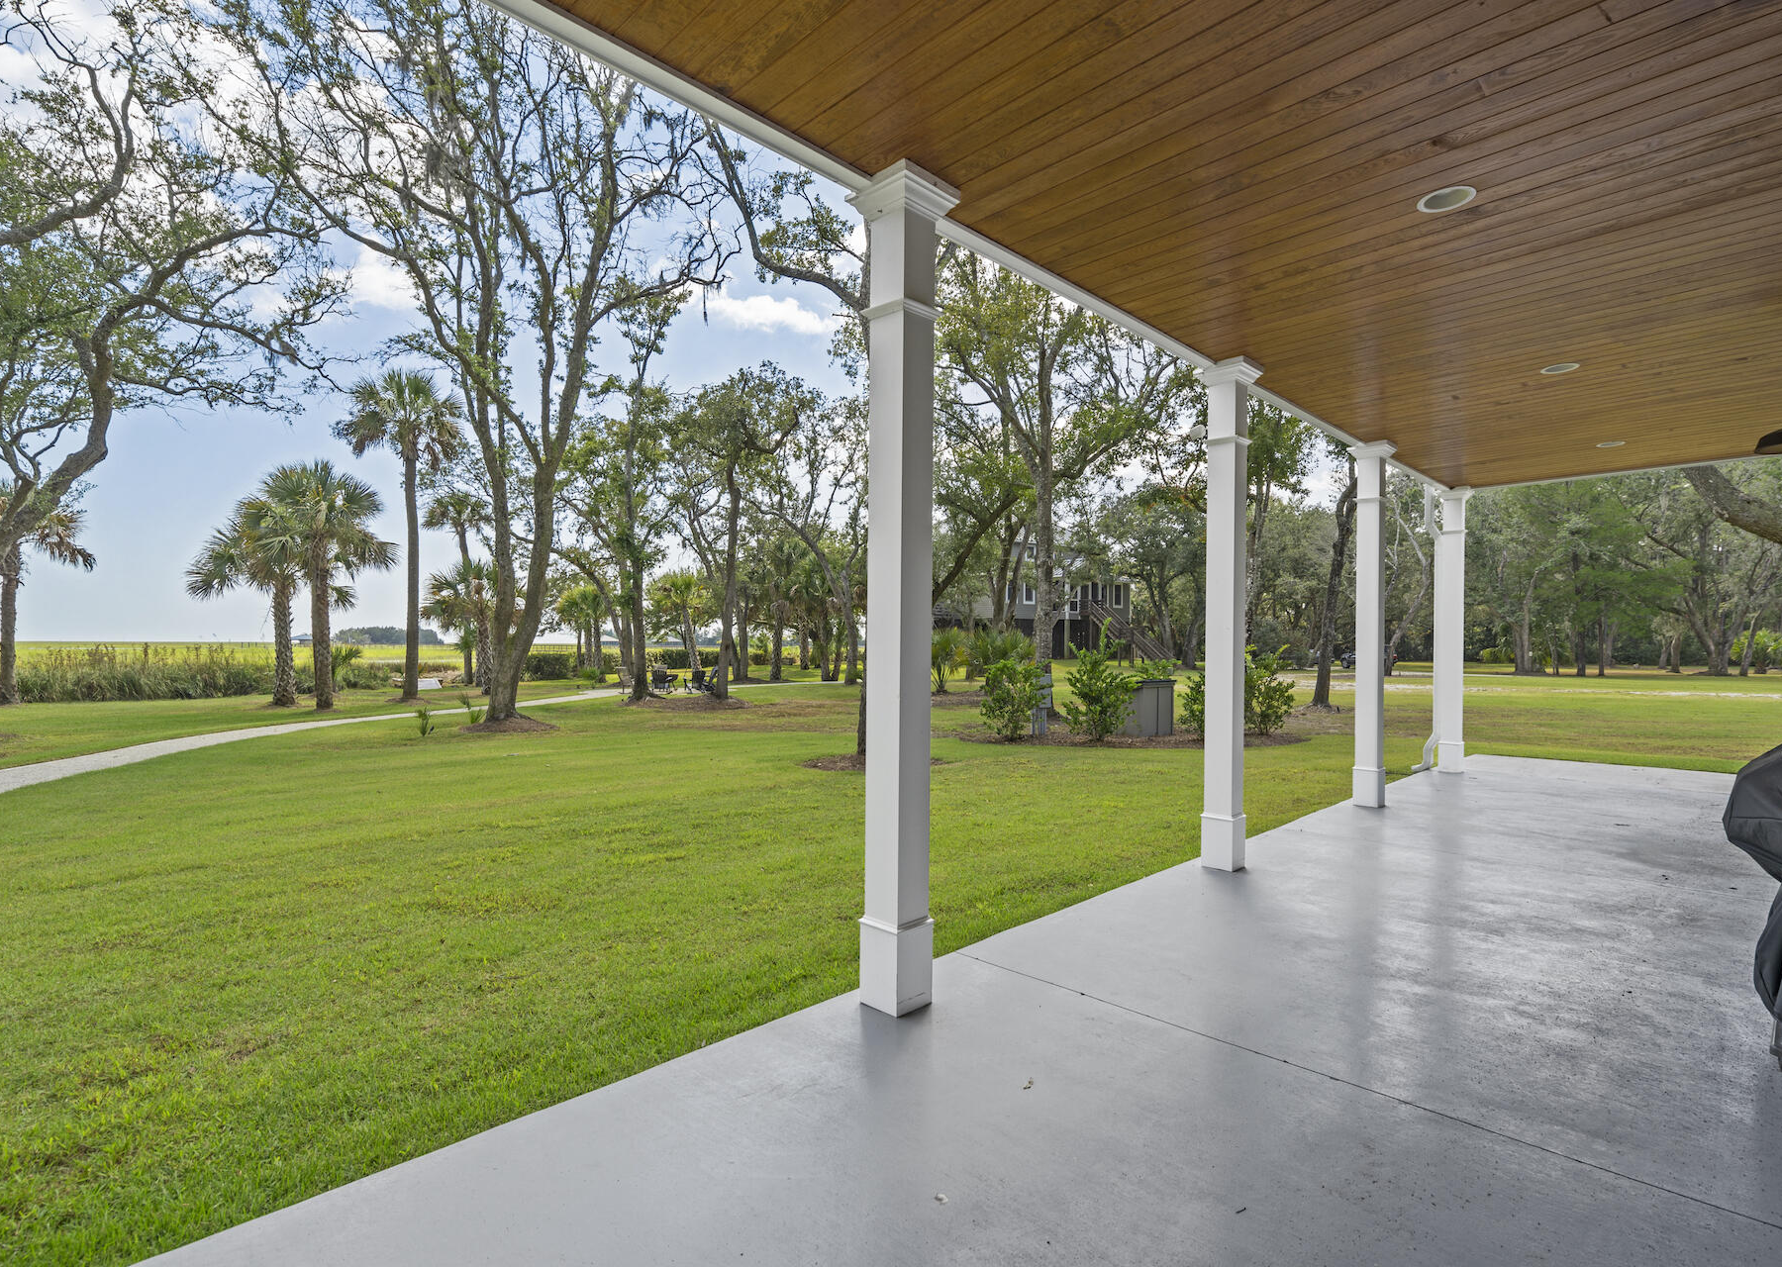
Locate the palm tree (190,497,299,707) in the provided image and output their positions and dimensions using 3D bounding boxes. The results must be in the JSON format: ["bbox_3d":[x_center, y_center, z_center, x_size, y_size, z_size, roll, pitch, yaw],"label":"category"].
[{"bbox_3d":[-17.531,-0.890,23.030,2.900,5.744,2.900,1,-1,-37],"label":"palm tree"}]

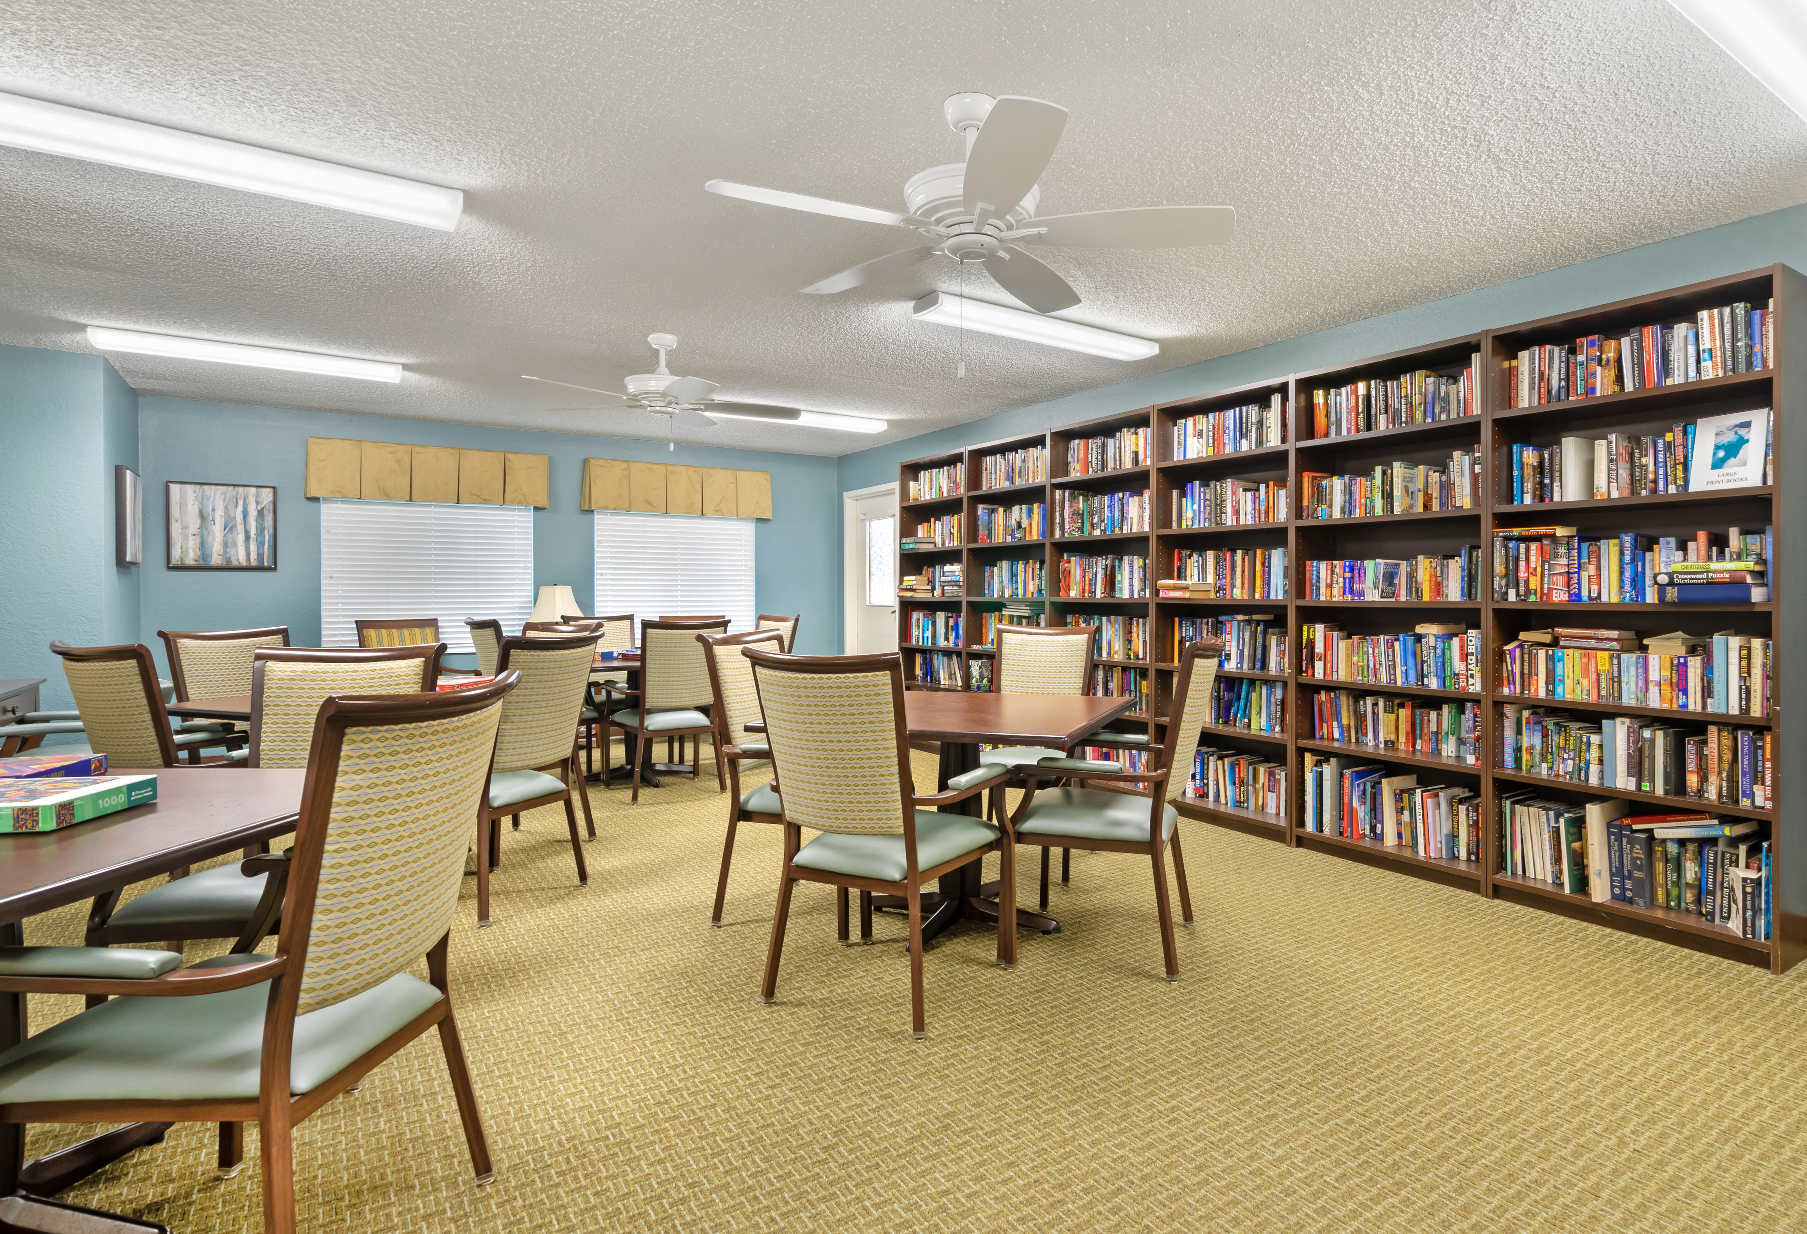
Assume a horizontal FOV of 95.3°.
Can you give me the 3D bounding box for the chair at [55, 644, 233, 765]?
[{"bbox_3d":[-2.428,0.575,2.849,0.600,0.985,0.620,0,1,23],"label":"chair"}]

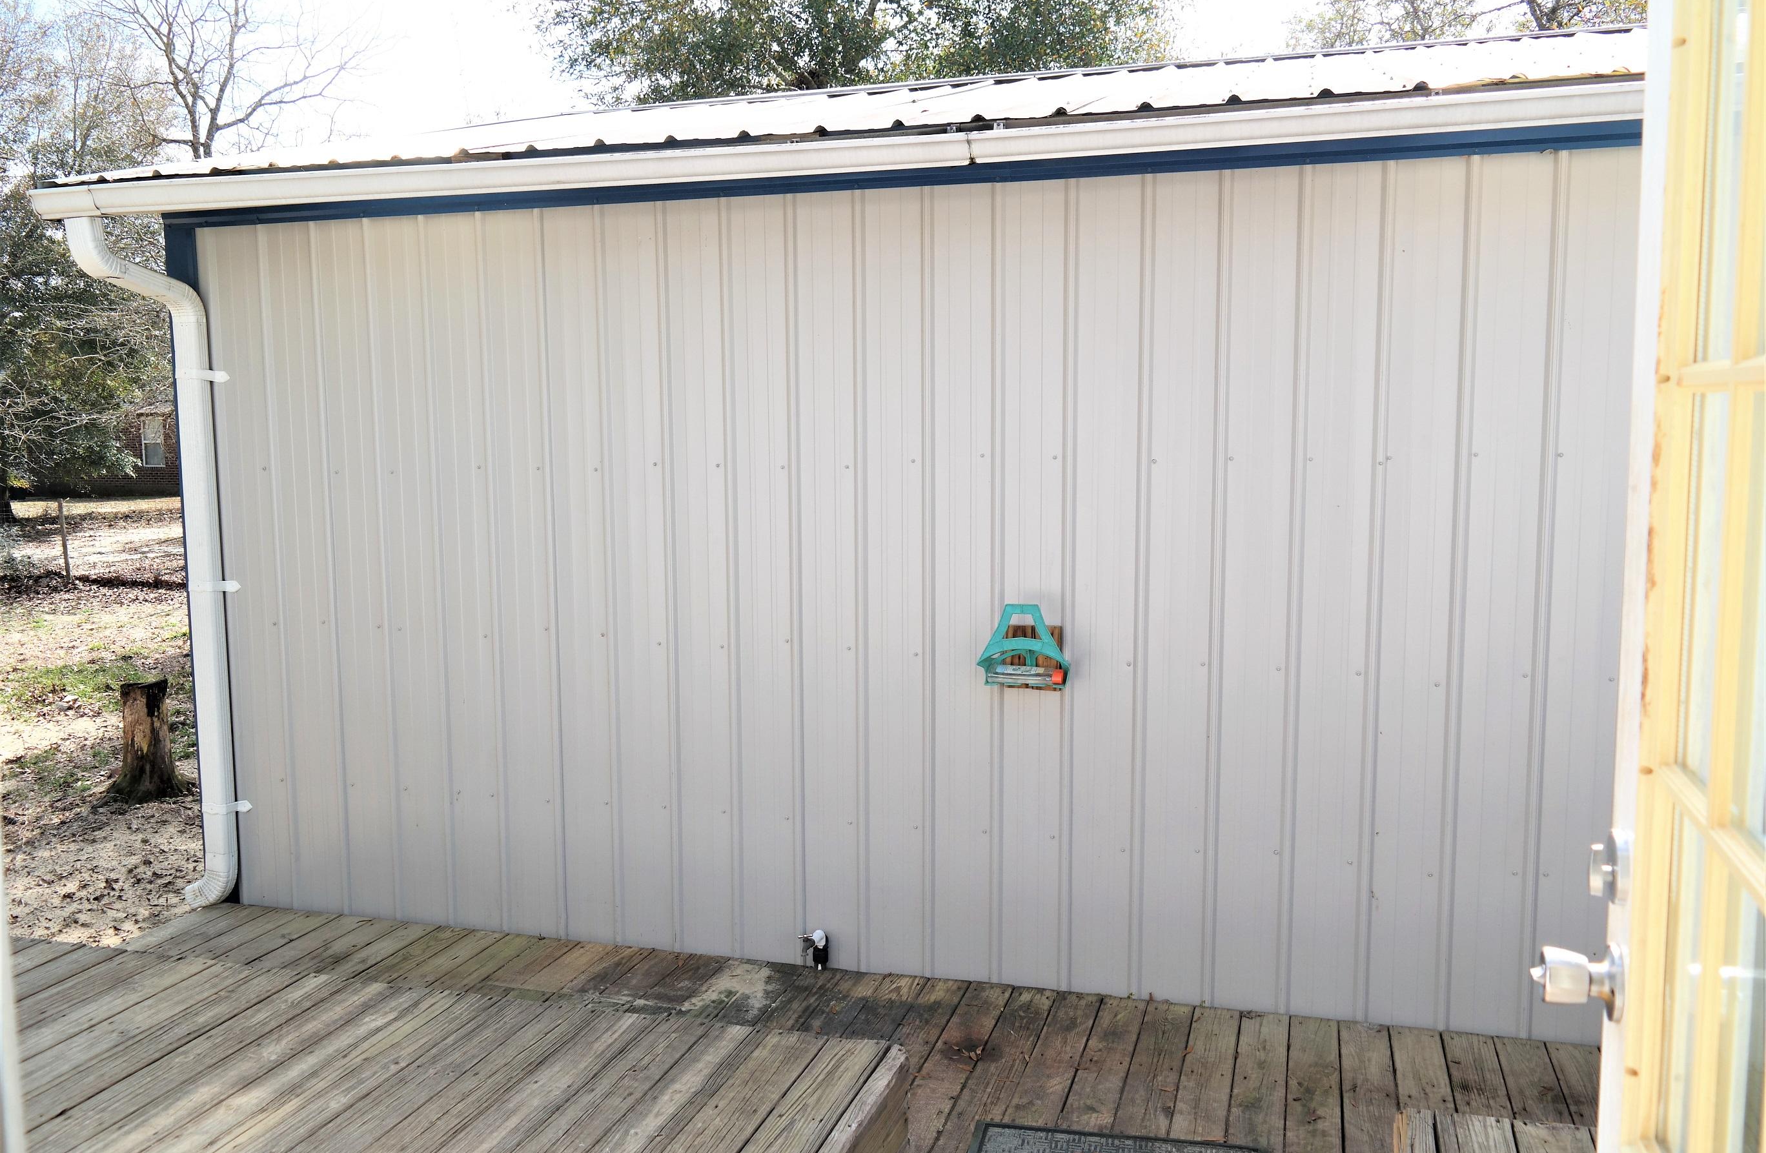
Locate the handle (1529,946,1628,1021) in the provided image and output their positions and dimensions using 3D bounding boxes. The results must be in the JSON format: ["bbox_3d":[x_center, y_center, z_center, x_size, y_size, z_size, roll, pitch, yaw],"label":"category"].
[{"bbox_3d":[0.589,0.343,1.133,0.074,0.067,0.067,2,6,20],"label":"handle"}]

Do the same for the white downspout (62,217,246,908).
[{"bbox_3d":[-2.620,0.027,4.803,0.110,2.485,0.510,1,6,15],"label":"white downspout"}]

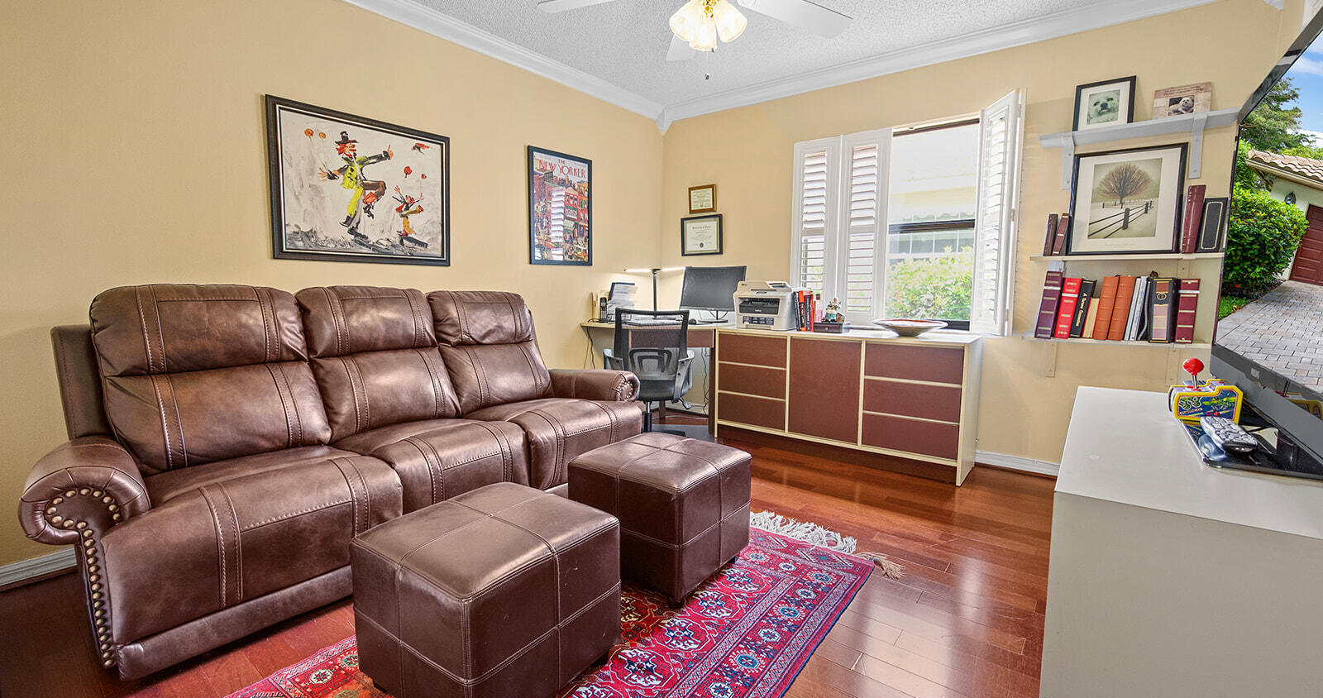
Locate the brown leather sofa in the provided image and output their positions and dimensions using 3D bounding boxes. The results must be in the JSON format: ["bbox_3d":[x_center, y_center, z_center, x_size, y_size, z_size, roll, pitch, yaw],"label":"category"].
[{"bbox_3d":[-1.107,0.252,2.394,0.960,1.044,2.235,5,8,38],"label":"brown leather sofa"}]

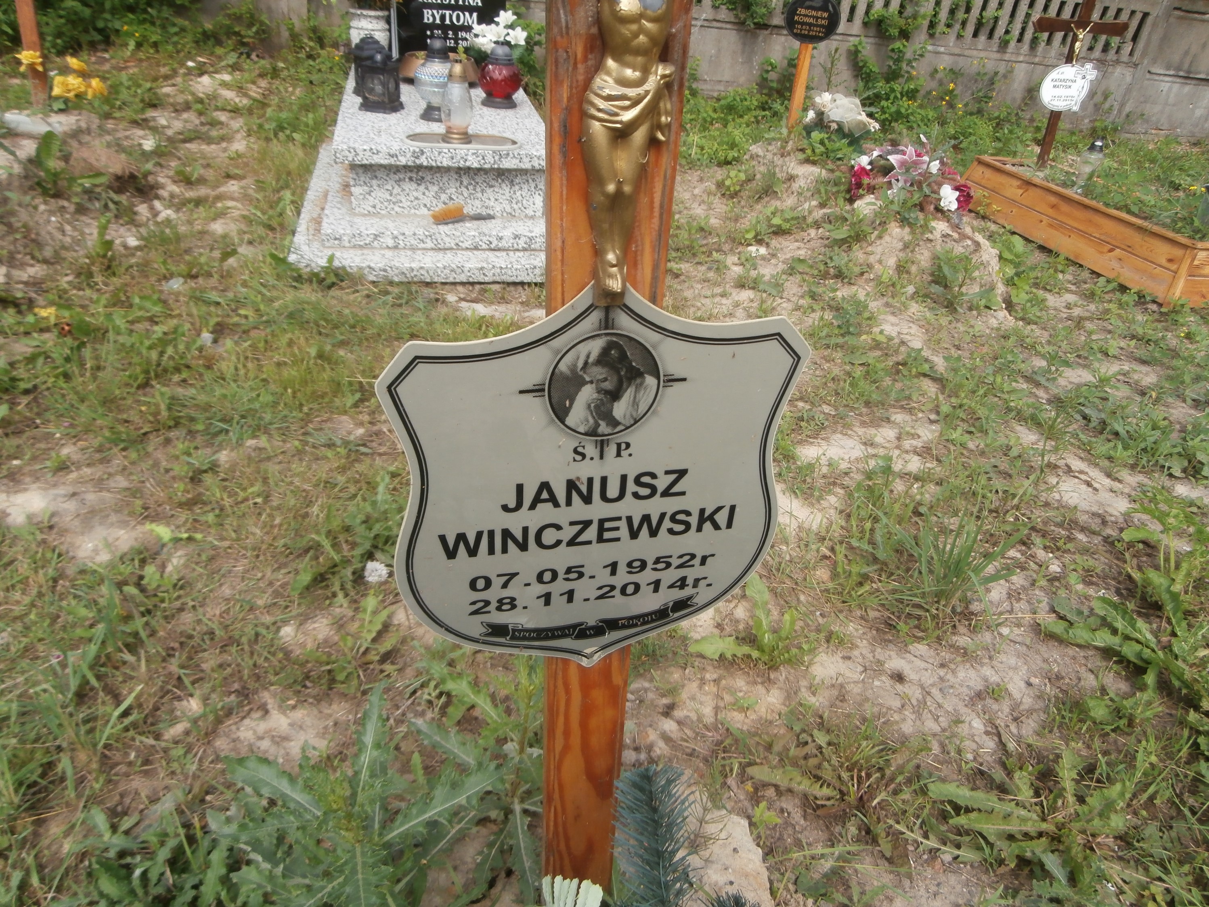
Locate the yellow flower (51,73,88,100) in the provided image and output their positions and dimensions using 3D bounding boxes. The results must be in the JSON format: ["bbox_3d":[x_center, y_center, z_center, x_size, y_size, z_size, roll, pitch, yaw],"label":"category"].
[{"bbox_3d":[-2.872,-1.970,4.500,0.165,0.115,0.130,-14,37,-27],"label":"yellow flower"}]

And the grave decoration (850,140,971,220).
[{"bbox_3d":[1.296,-1.160,3.550,0.470,0.250,0.340,-4,33,-14],"label":"grave decoration"}]

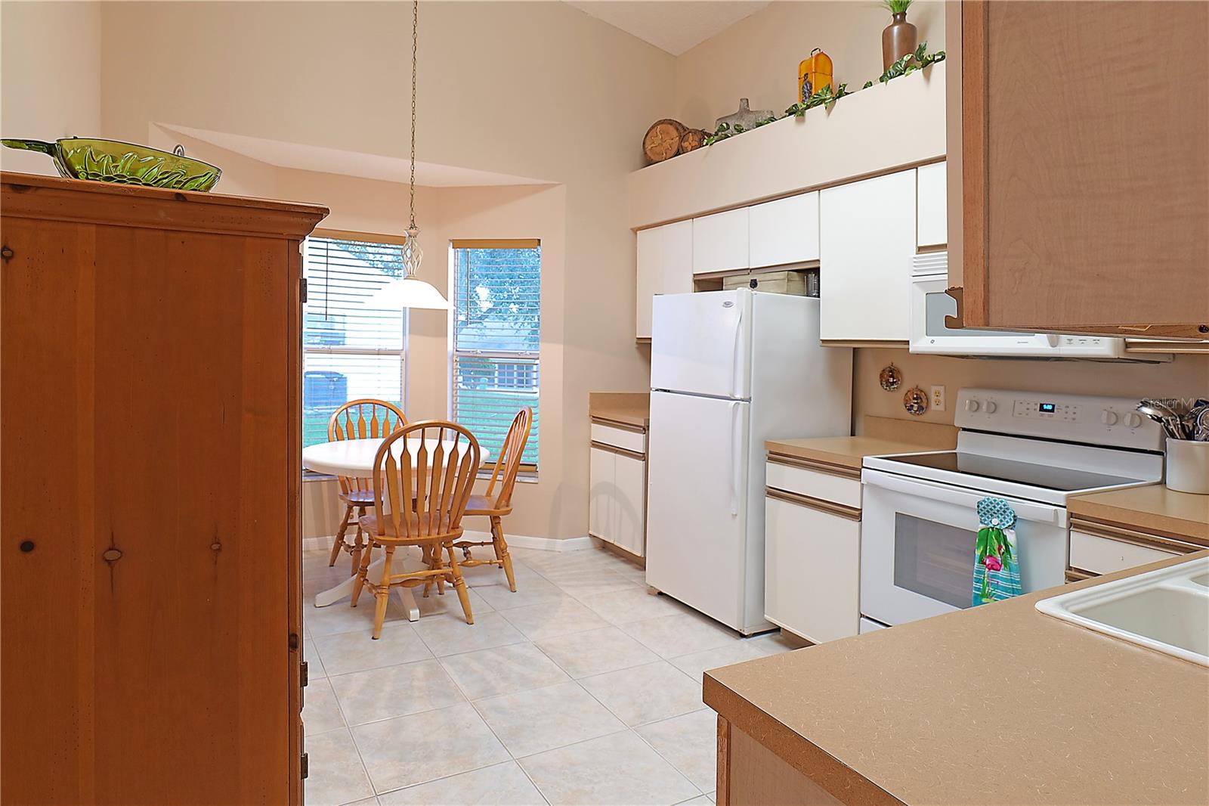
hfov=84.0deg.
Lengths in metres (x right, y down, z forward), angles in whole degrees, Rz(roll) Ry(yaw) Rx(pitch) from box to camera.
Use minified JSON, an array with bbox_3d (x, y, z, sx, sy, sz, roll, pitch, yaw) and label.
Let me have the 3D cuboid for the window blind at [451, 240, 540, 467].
[{"bbox_3d":[-0.724,-0.306,4.443,0.634,1.536,0.090,2,5,13],"label":"window blind"}]

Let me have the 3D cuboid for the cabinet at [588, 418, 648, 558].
[{"bbox_3d":[0.380,0.523,4.439,0.680,0.824,0.607,-2,6,-32],"label":"cabinet"}]

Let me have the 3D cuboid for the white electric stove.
[{"bbox_3d":[1.498,0.571,2.585,0.690,1.198,0.765,-2,6,-32],"label":"white electric stove"}]

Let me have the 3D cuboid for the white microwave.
[{"bbox_3d":[1.656,-0.388,2.588,0.410,0.408,0.762,-2,6,-32],"label":"white microwave"}]

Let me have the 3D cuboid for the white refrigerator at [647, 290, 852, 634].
[{"bbox_3d":[0.751,0.251,3.579,0.740,1.630,0.749,-2,6,-32],"label":"white refrigerator"}]

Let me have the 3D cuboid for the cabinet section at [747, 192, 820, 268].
[{"bbox_3d":[1.073,-0.896,3.602,0.295,0.338,0.501,0,4,-30],"label":"cabinet section"}]

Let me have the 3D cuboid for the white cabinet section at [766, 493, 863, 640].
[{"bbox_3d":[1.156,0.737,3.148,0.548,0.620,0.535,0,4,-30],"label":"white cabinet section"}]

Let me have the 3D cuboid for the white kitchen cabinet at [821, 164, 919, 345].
[{"bbox_3d":[1.332,-0.649,3.163,0.343,0.729,0.514,-2,6,-32],"label":"white kitchen cabinet"}]

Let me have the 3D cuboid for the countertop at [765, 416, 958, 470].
[{"bbox_3d":[1.189,0.165,3.104,0.690,0.155,0.509,-2,6,-32],"label":"countertop"}]

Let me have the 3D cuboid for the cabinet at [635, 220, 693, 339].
[{"bbox_3d":[0.530,-0.779,4.455,0.343,0.729,0.594,-2,6,-32],"label":"cabinet"}]

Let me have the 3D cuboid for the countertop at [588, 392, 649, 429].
[{"bbox_3d":[0.386,0.036,4.388,0.700,0.155,0.617,-2,6,-32],"label":"countertop"}]

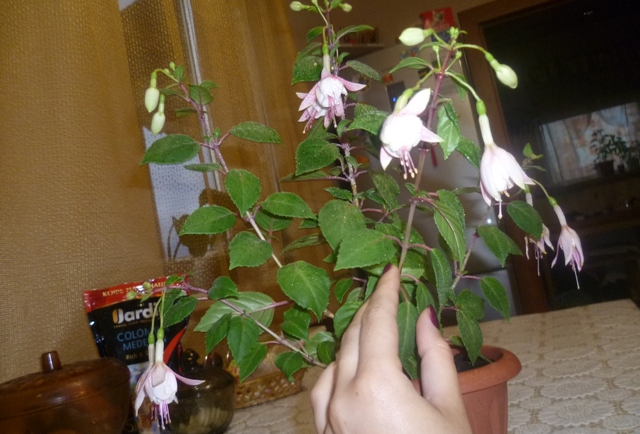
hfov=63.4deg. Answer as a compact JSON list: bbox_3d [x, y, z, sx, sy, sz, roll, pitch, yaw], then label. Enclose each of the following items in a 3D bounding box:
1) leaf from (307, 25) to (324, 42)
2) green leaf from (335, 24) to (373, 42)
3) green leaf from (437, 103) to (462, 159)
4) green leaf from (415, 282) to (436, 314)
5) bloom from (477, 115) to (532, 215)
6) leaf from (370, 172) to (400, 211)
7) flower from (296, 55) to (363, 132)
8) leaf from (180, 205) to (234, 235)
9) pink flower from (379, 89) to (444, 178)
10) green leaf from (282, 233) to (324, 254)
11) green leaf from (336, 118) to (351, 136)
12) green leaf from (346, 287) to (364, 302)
[{"bbox_3d":[-0.004,-0.149,0.420,0.018,0.010,0.006,-34,-32,-8],"label":"leaf"},{"bbox_3d":[0.032,-0.174,0.487,0.036,0.010,0.020,-17,-5,8],"label":"green leaf"},{"bbox_3d":[0.098,-0.065,0.390,0.020,0.047,0.012,2,-13,17],"label":"green leaf"},{"bbox_3d":[0.077,0.061,0.380,0.016,0.029,0.011,-7,-12,-11],"label":"green leaf"},{"bbox_3d":[0.142,-0.039,0.395,0.038,0.075,0.038,-13,-3,0],"label":"bloom"},{"bbox_3d":[0.059,-0.024,0.470,0.019,0.036,0.013,-32,-6,14],"label":"leaf"},{"bbox_3d":[0.011,-0.124,0.520,0.065,0.074,0.058,-11,-8,0],"label":"flower"},{"bbox_3d":[-0.103,0.005,0.477,0.054,0.036,0.010,-21,-35,-4],"label":"leaf"},{"bbox_3d":[0.066,-0.062,0.380,0.045,0.058,0.043,-6,-20,11],"label":"pink flower"},{"bbox_3d":[-0.013,0.024,0.460,0.041,0.014,0.010,-19,37,8],"label":"green leaf"},{"bbox_3d":[0.021,-0.079,0.455,0.012,0.018,0.008,17,-6,9],"label":"green leaf"},{"bbox_3d":[0.034,0.077,0.490,0.024,0.021,0.007,-44,-25,-8],"label":"green leaf"}]

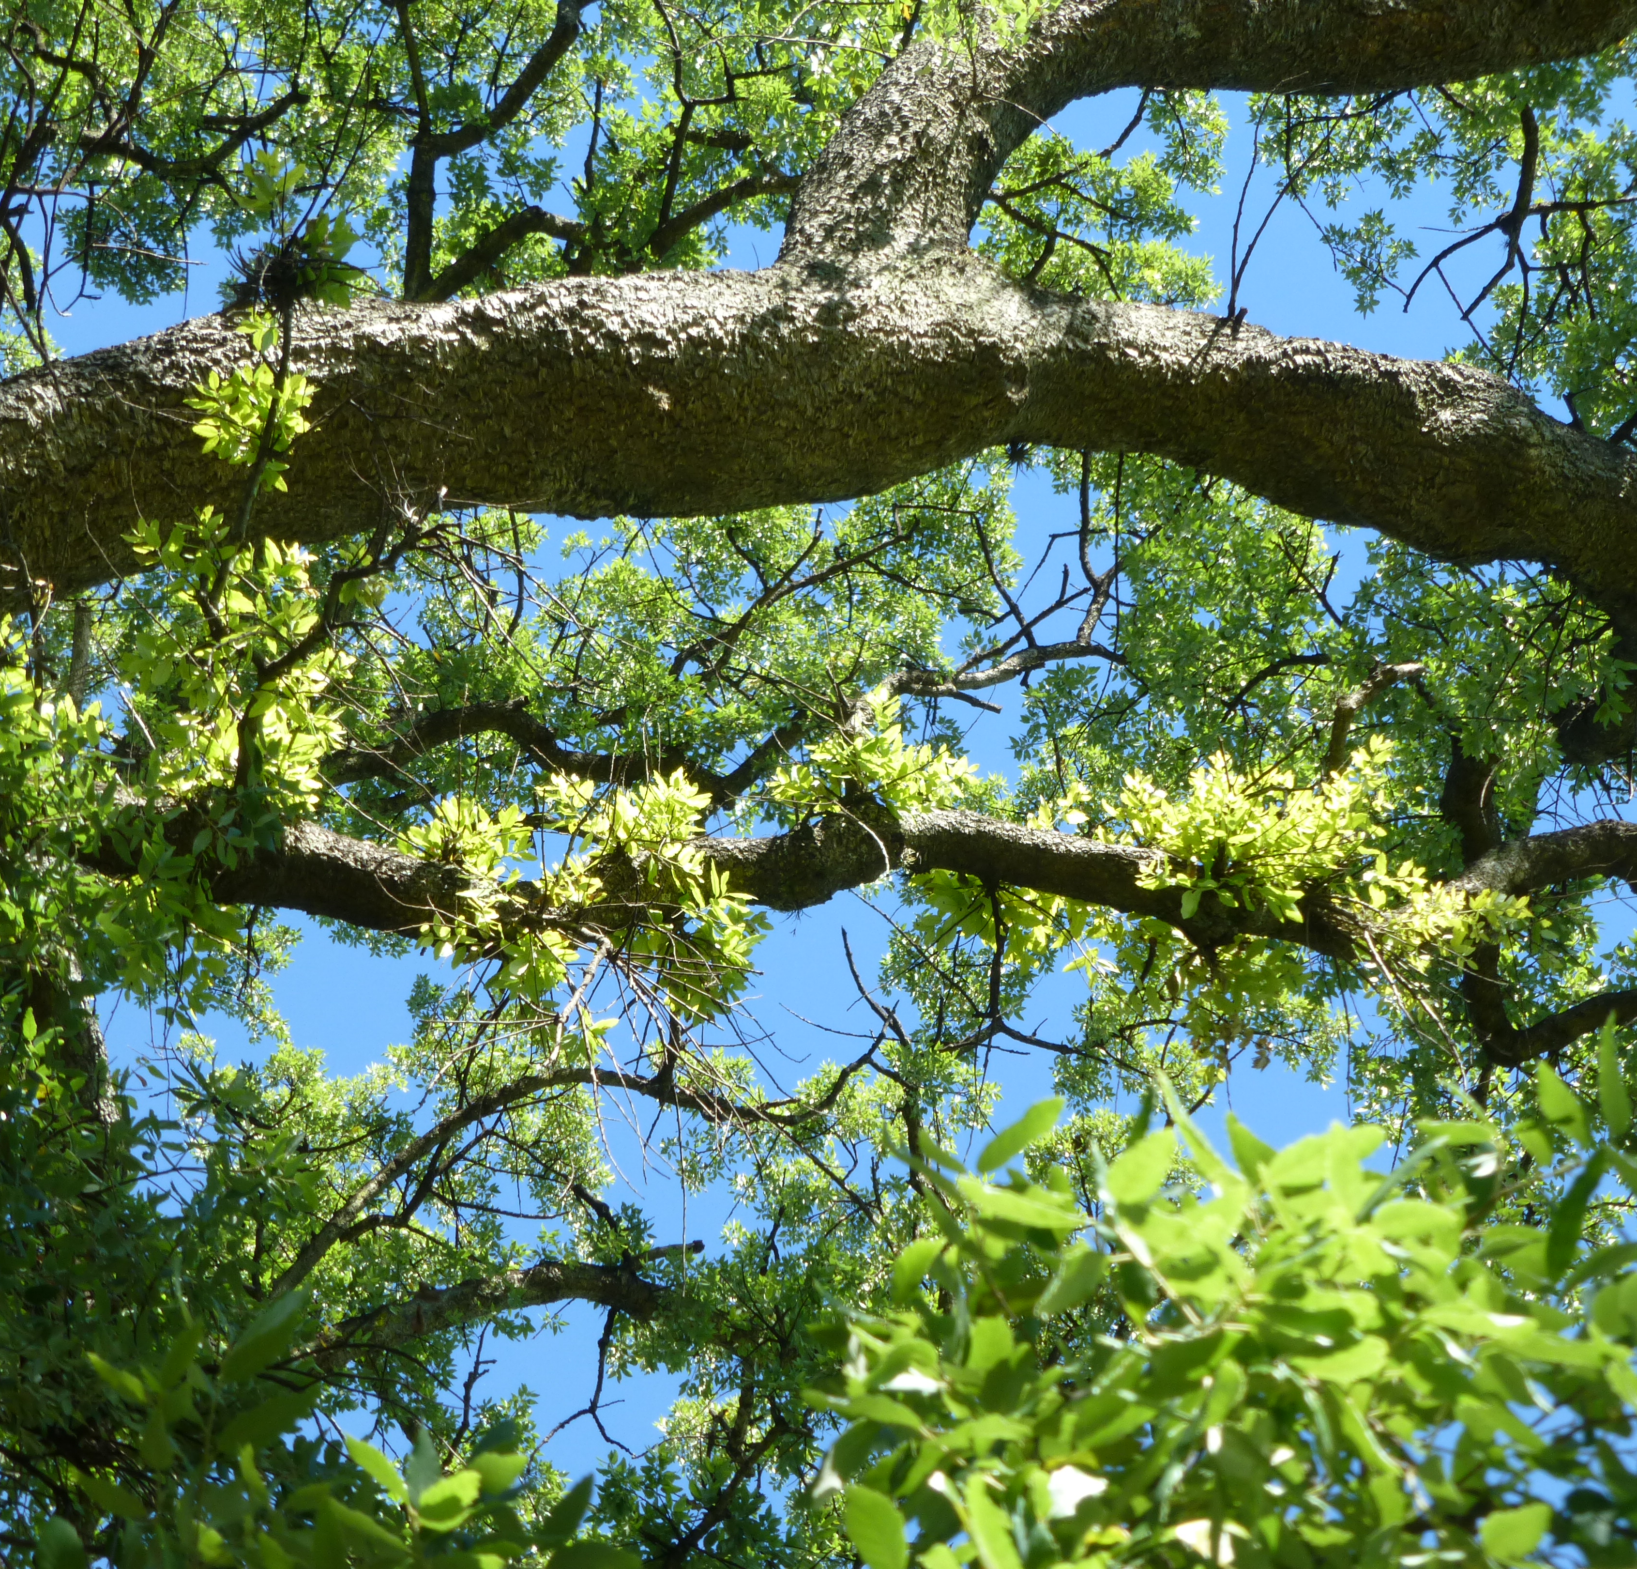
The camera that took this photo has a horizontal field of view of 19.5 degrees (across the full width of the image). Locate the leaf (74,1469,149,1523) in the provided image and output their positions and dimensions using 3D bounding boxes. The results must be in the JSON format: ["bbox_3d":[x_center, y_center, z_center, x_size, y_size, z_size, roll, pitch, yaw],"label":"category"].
[{"bbox_3d":[-0.400,0.403,2.700,0.051,0.016,0.020,36,-12,-2],"label":"leaf"}]

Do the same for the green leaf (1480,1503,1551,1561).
[{"bbox_3d":[0.381,0.405,2.600,0.044,0.028,0.020,-30,-12,3],"label":"green leaf"}]

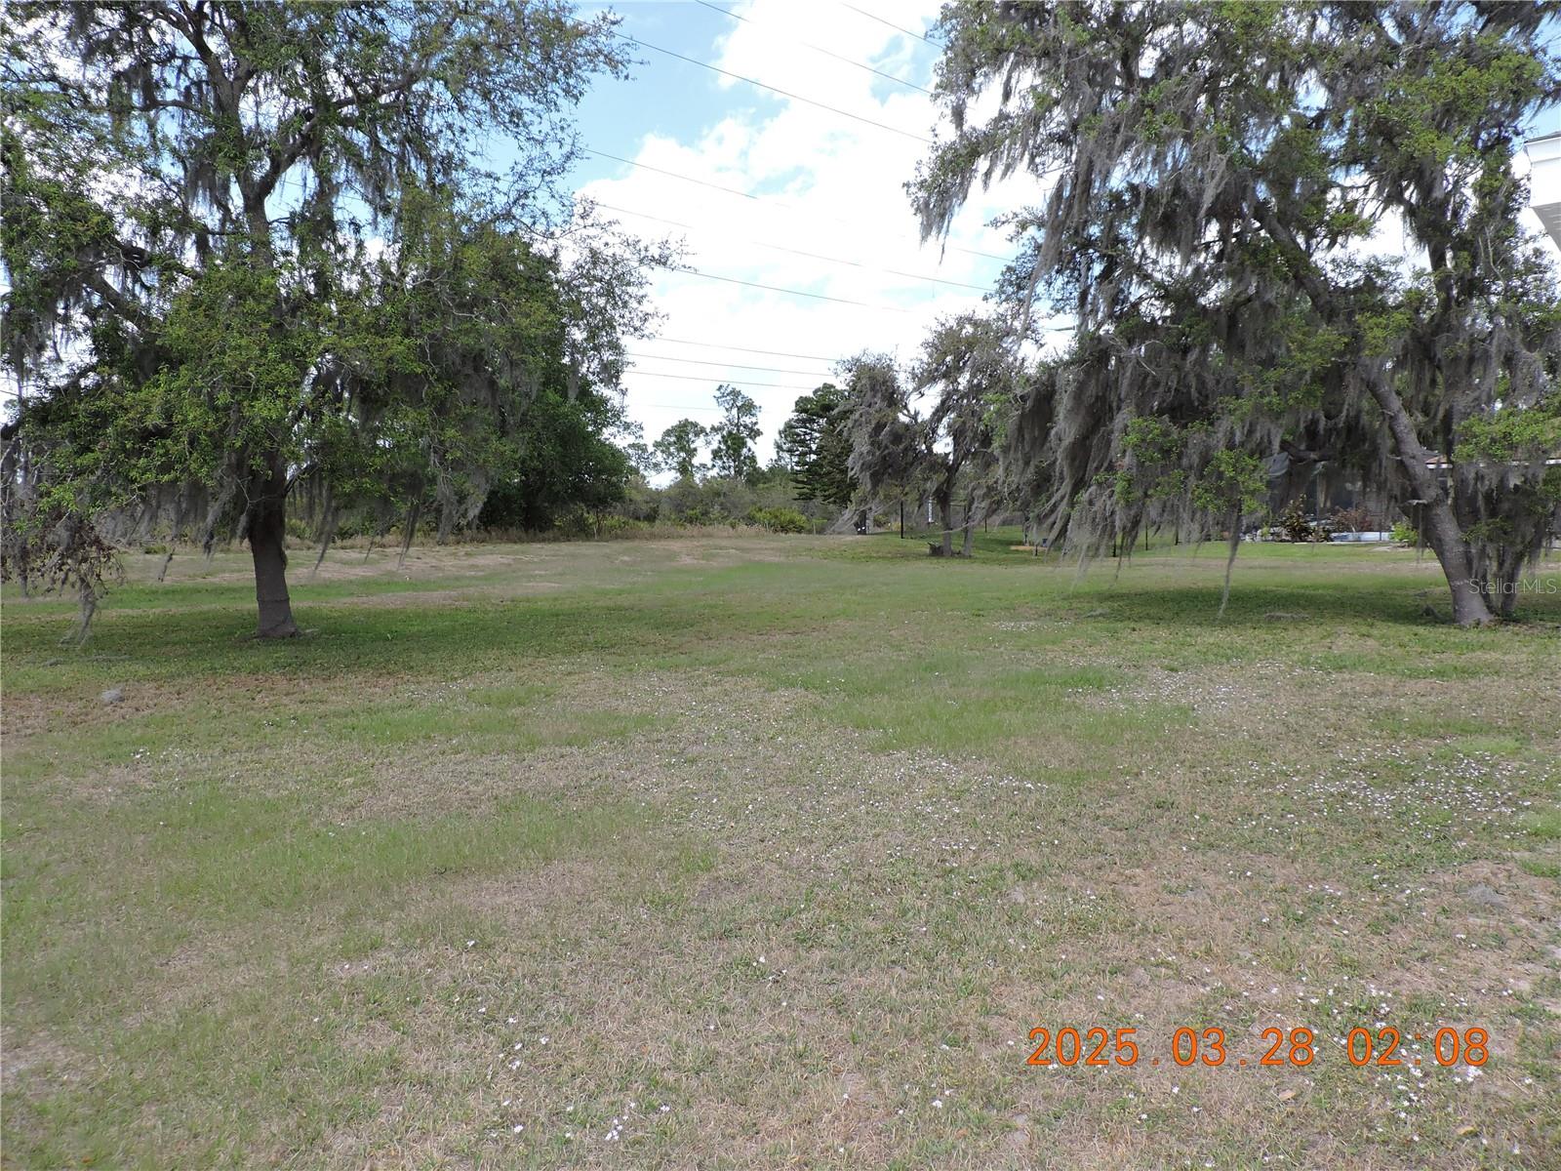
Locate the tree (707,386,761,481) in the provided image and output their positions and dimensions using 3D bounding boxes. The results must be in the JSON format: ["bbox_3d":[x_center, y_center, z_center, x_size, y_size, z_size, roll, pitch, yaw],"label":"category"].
[{"bbox_3d":[-2.915,-8.591,69.000,3.600,8.800,3.600,0,5,0],"label":"tree"}]

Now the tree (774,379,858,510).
[{"bbox_3d":[1.887,-6.056,50.000,4.300,6.900,4.300,0,5,0],"label":"tree"}]

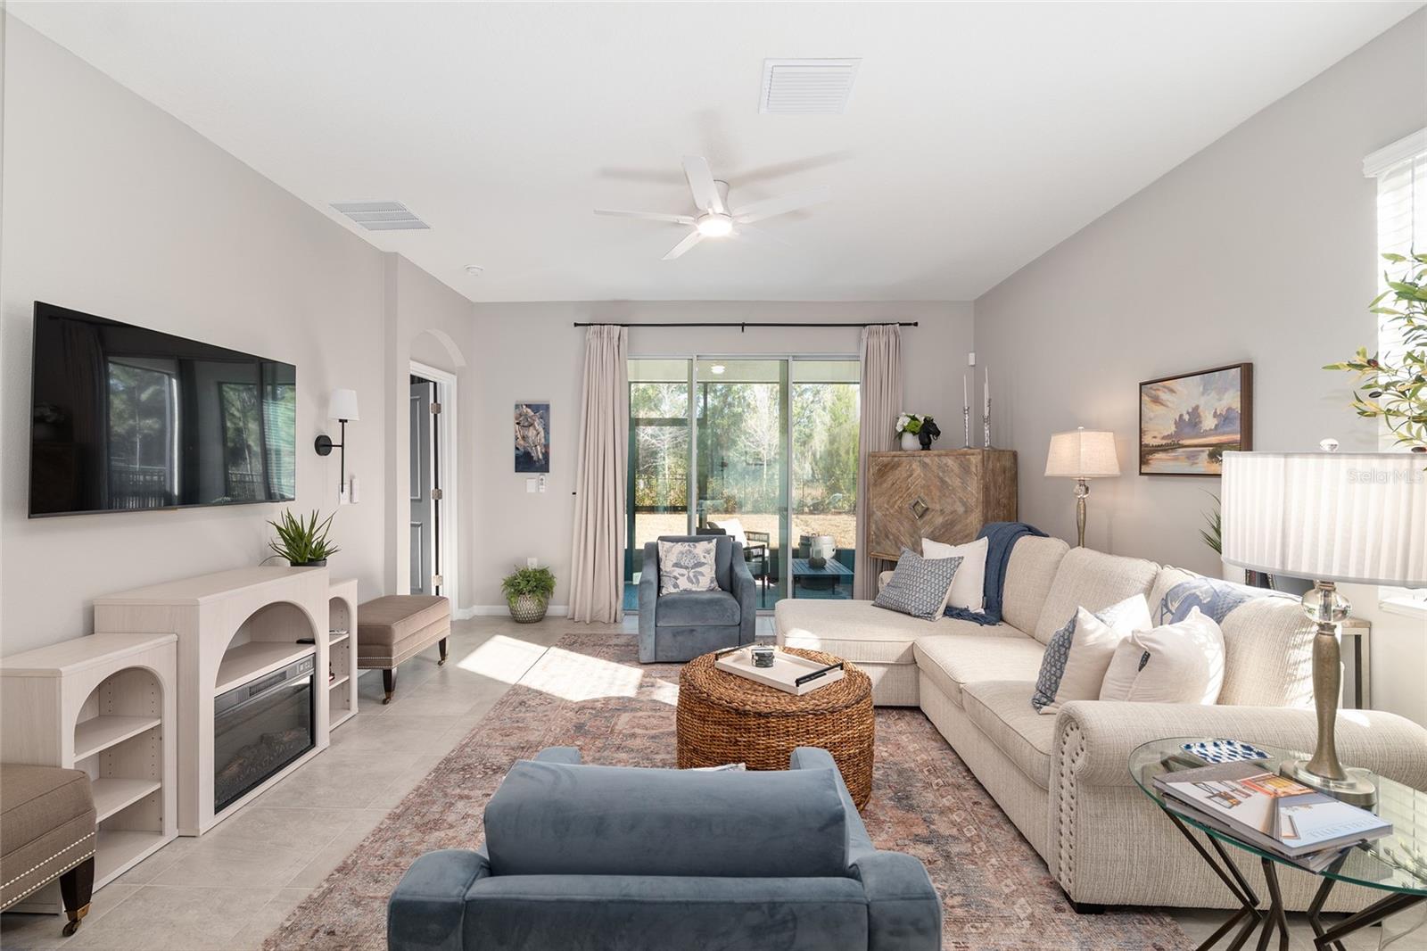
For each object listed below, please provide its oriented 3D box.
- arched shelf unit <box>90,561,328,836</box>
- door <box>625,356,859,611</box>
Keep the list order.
[{"bbox_3d":[-2.054,0.883,2.522,0.385,0.865,0.715,0,1,1],"label":"arched shelf unit"},{"bbox_3d":[0.271,0.087,5.550,2.620,2.430,0.120,0,0,0],"label":"door"}]

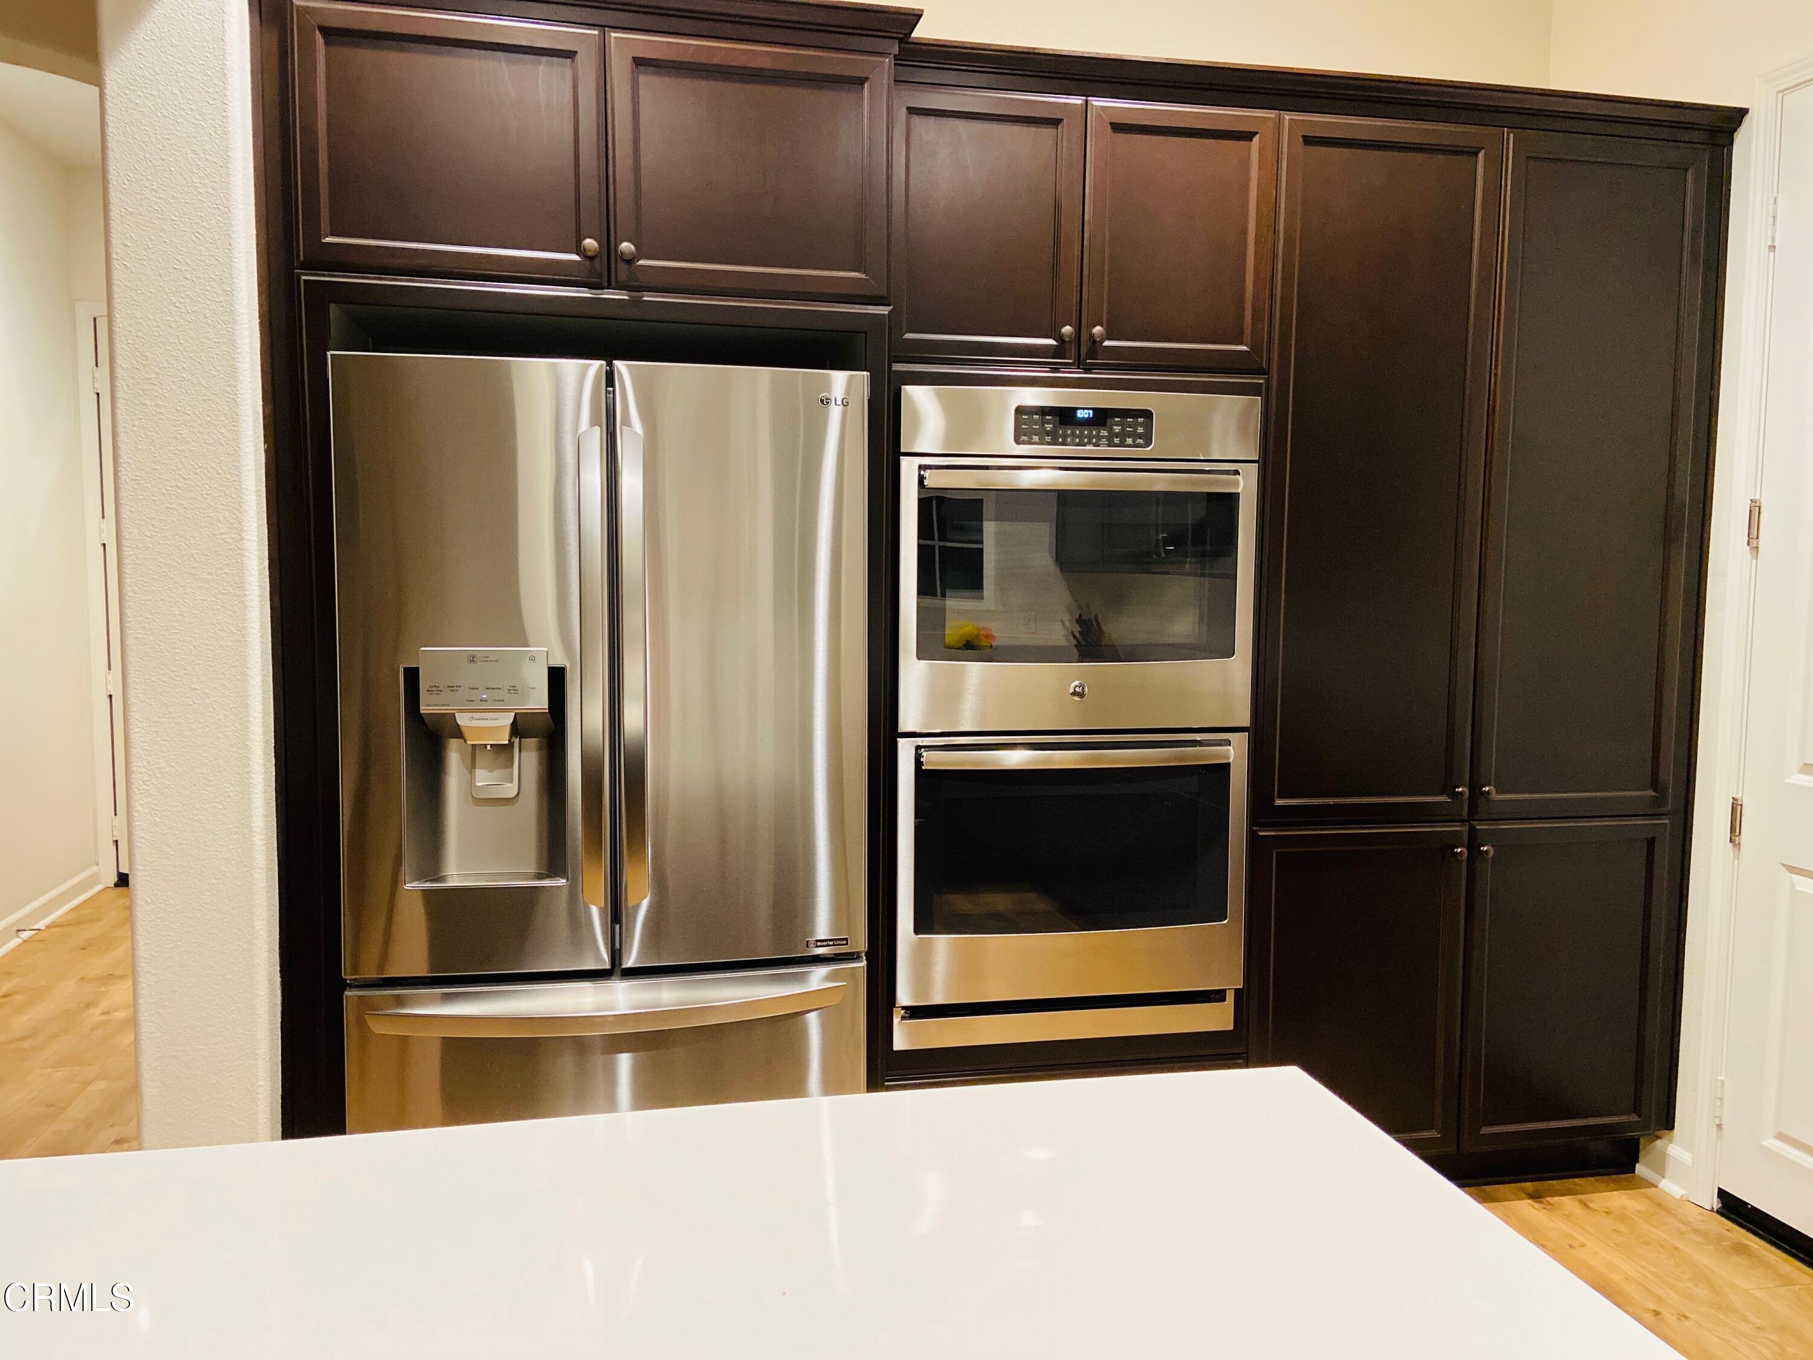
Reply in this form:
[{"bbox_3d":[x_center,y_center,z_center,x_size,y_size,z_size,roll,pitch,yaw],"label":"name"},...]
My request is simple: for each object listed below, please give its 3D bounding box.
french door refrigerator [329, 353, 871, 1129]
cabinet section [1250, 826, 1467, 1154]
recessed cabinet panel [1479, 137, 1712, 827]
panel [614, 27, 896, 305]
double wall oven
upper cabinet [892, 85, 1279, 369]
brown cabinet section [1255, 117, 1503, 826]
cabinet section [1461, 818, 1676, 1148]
[{"bbox_3d":[-0.585,0.303,2.778,0.906,1.770,0.895,0,5,-10],"label":"french door refrigerator"},{"bbox_3d":[0.995,0.694,3.026,0.506,0.752,0.025,0,5,-10],"label":"cabinet section"},{"bbox_3d":[1.493,-0.430,3.006,0.491,1.468,0.060,0,5,-11],"label":"recessed cabinet panel"},{"bbox_3d":[-0.283,-0.942,2.522,0.514,0.447,0.025,0,5,-10],"label":"panel"},{"bbox_3d":[0.308,0.070,3.070,0.756,1.358,0.650,0,5,-10],"label":"double wall oven"},{"bbox_3d":[0.308,-0.929,3.046,0.817,0.534,0.580,0,5,-10],"label":"upper cabinet"},{"bbox_3d":[1.011,-0.431,2.933,0.506,1.489,0.025,0,5,-10],"label":"brown cabinet section"},{"bbox_3d":[1.498,0.693,3.117,0.491,0.752,0.025,0,5,-10],"label":"cabinet section"}]

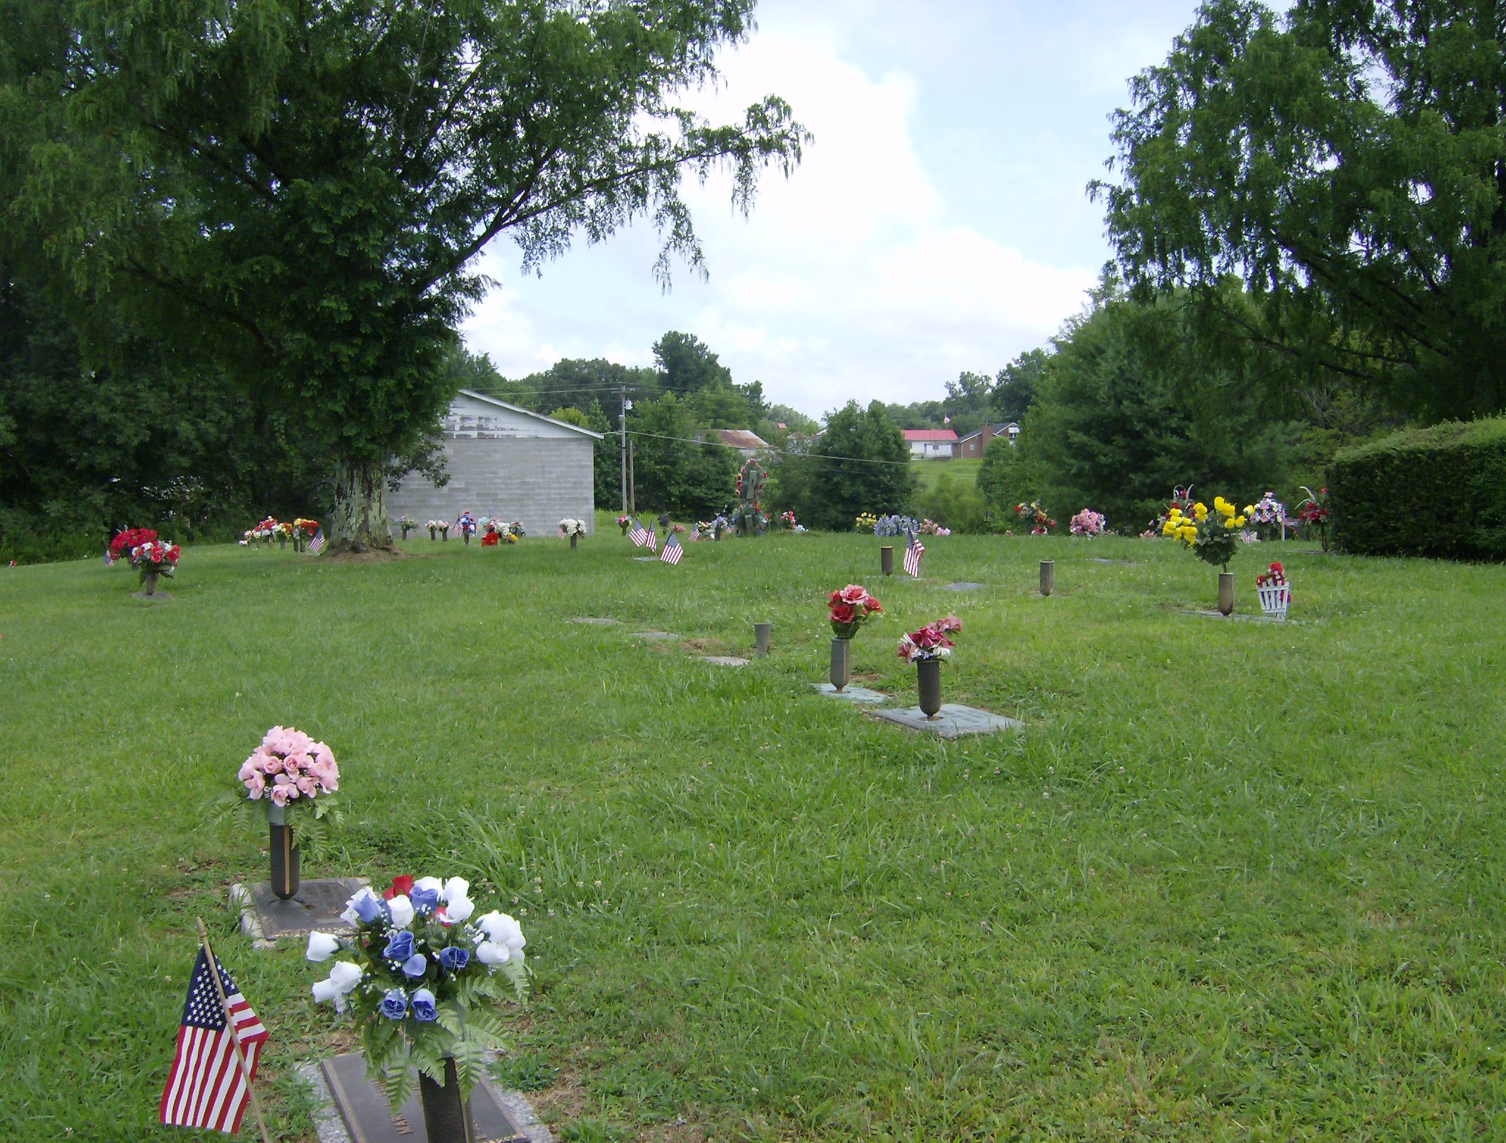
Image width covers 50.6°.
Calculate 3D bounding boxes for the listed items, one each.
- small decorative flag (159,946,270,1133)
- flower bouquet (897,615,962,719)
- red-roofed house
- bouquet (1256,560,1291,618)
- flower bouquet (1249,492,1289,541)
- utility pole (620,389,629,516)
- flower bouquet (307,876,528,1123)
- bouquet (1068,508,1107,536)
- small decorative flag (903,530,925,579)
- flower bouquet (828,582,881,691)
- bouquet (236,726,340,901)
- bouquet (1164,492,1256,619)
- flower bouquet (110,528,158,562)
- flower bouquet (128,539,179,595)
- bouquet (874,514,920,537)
[{"bbox_3d":[-1.152,0.999,3.400,0.220,0.380,0.120,-2,6,-19],"label":"small decorative flag"},{"bbox_3d":[0.771,0.415,6.950,0.280,0.445,0.260,1,6,6],"label":"flower bouquet"},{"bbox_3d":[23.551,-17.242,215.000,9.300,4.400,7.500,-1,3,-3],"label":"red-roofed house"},{"bbox_3d":[3.284,0.121,10.050,0.225,0.375,0.190,0,3,18],"label":"bouquet"},{"bbox_3d":[5.121,-0.533,15.800,0.400,0.510,0.360,2,6,18],"label":"flower bouquet"},{"bbox_3d":[-9.307,-8.559,115.000,0.500,9.225,0.400,0,6,-5],"label":"utility pole"},{"bbox_3d":[-0.720,0.928,3.420,0.470,0.540,0.420,-1,3,-12],"label":"flower bouquet"},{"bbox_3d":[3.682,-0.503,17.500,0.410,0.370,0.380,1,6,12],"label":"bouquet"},{"bbox_3d":[1.367,-0.148,13.500,0.180,0.385,0.110,1,6,6],"label":"small decorative flag"},{"bbox_3d":[0.523,0.344,8.220,0.285,0.560,0.260,0,3,4],"label":"flower bouquet"},{"bbox_3d":[-1.510,0.784,5.170,0.350,0.570,0.340,-2,3,-17],"label":"bouquet"},{"bbox_3d":[2.918,-0.111,10.200,0.590,0.790,0.480,0,3,16],"label":"bouquet"},{"bbox_3d":[-8.189,-0.308,21.000,0.610,0.540,0.500,-2,3,-21],"label":"flower bouquet"},{"bbox_3d":[-5.979,-0.047,15.900,0.480,0.560,0.450,-2,6,-21],"label":"flower bouquet"},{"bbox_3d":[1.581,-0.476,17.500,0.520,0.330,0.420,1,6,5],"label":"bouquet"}]

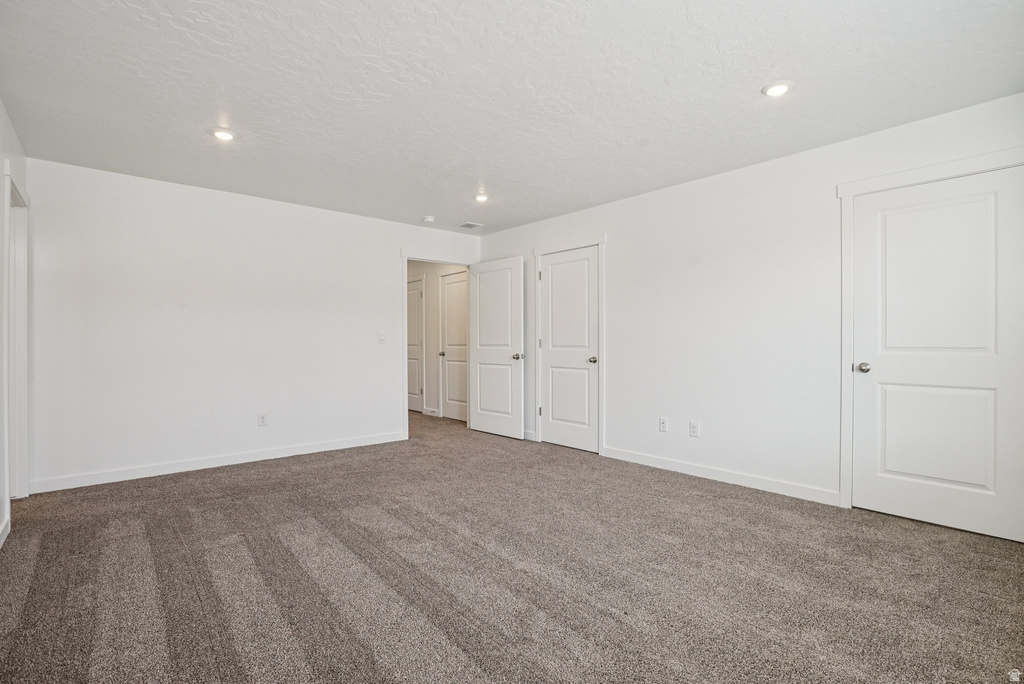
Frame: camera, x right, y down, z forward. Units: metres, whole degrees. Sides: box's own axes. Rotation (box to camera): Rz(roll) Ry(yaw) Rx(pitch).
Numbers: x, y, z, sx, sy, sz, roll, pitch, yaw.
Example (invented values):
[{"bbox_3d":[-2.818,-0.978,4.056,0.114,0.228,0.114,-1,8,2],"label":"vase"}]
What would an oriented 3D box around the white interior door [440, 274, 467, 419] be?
[{"bbox_3d":[-0.749,0.067,6.321,0.040,2.034,0.778,0,0,-43],"label":"white interior door"}]

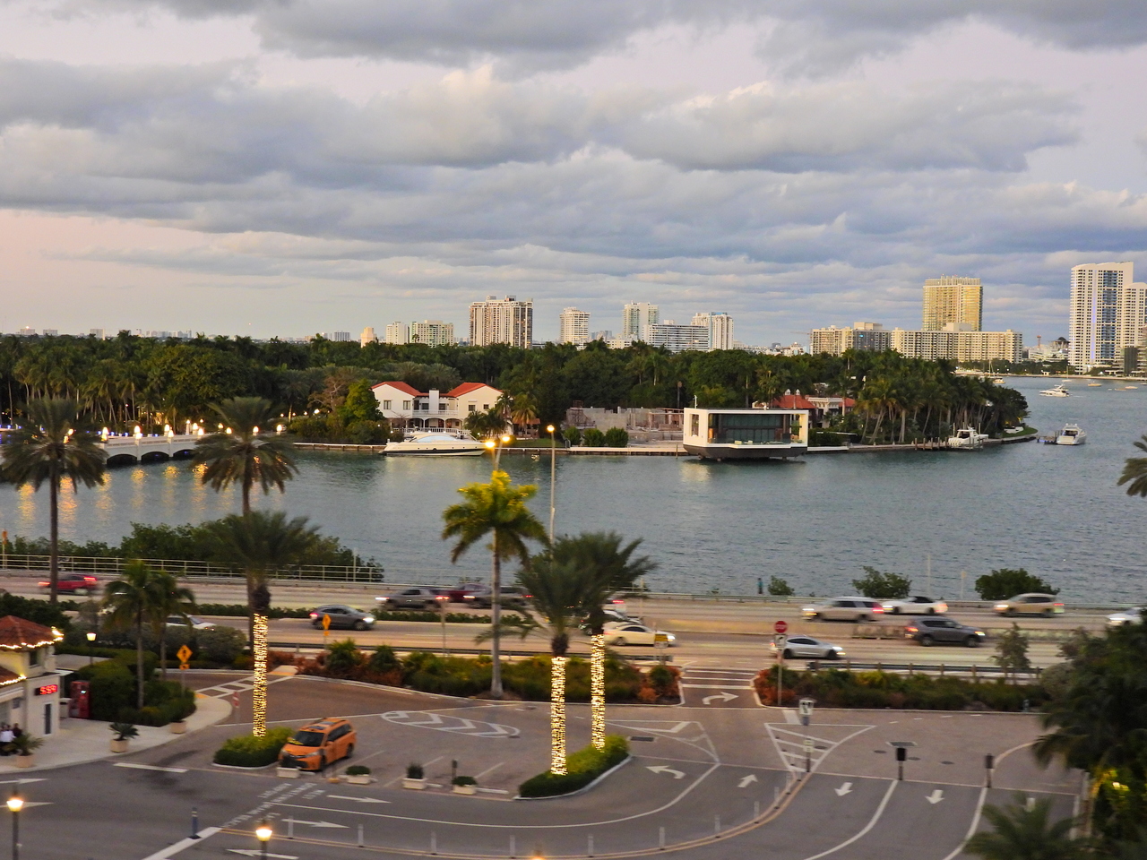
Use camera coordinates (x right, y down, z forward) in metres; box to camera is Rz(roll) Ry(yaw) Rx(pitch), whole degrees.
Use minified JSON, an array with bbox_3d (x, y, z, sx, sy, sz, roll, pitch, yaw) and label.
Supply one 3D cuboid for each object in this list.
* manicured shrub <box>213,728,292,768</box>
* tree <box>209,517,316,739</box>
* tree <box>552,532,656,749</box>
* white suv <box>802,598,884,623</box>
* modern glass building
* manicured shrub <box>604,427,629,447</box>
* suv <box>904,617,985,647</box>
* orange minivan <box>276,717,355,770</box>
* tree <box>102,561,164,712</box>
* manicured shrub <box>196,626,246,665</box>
[{"bbox_3d":[-15.299,15.586,82.044,2.900,0.850,4.900,2,3,23],"label":"manicured shrub"},{"bbox_3d":[-15.297,10.010,81.741,5.400,12.066,5.400,1,3,0],"label":"tree"},{"bbox_3d":[1.415,10.693,80.534,5.300,11.462,5.300,1,3,0],"label":"tree"},{"bbox_3d":[19.944,13.234,123.221,5.250,1.820,2.000,1,3,3],"label":"white suv"},{"bbox_3d":[34.362,0.803,329.864,22.900,9.700,10.000,0,3,-24],"label":"modern glass building"},{"bbox_3d":[8.600,1.373,334.862,4.700,4.100,4.400,1,3,0],"label":"manicured shrub"},{"bbox_3d":[24.773,13.485,110.500,5.050,1.750,1.970,1,3,2],"label":"suv"},{"bbox_3d":[-12.362,15.092,80.200,1.990,1.790,5.100,2,3,17],"label":"orange minivan"},{"bbox_3d":[-23.139,10.933,87.815,3.400,7.900,3.400,1,3,0],"label":"tree"},{"bbox_3d":[-21.850,13.241,102.705,3.100,2.200,3.000,1,3,0],"label":"manicured shrub"}]

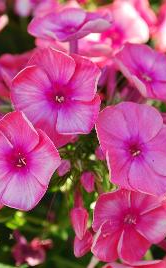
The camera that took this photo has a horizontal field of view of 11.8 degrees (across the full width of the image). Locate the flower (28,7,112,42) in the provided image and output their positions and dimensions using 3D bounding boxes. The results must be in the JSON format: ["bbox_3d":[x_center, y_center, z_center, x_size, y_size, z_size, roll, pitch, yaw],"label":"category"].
[{"bbox_3d":[-0.005,-0.044,0.322,0.032,0.009,0.029,7,29,19],"label":"flower"}]

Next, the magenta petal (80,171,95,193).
[{"bbox_3d":[0.002,0.018,0.308,0.005,0.009,0.005,-3,6,0],"label":"magenta petal"}]

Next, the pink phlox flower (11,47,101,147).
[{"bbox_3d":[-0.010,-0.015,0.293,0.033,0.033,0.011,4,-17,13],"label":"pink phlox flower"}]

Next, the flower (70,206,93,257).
[{"bbox_3d":[-0.001,0.037,0.302,0.009,0.018,0.009,-6,6,0],"label":"flower"}]

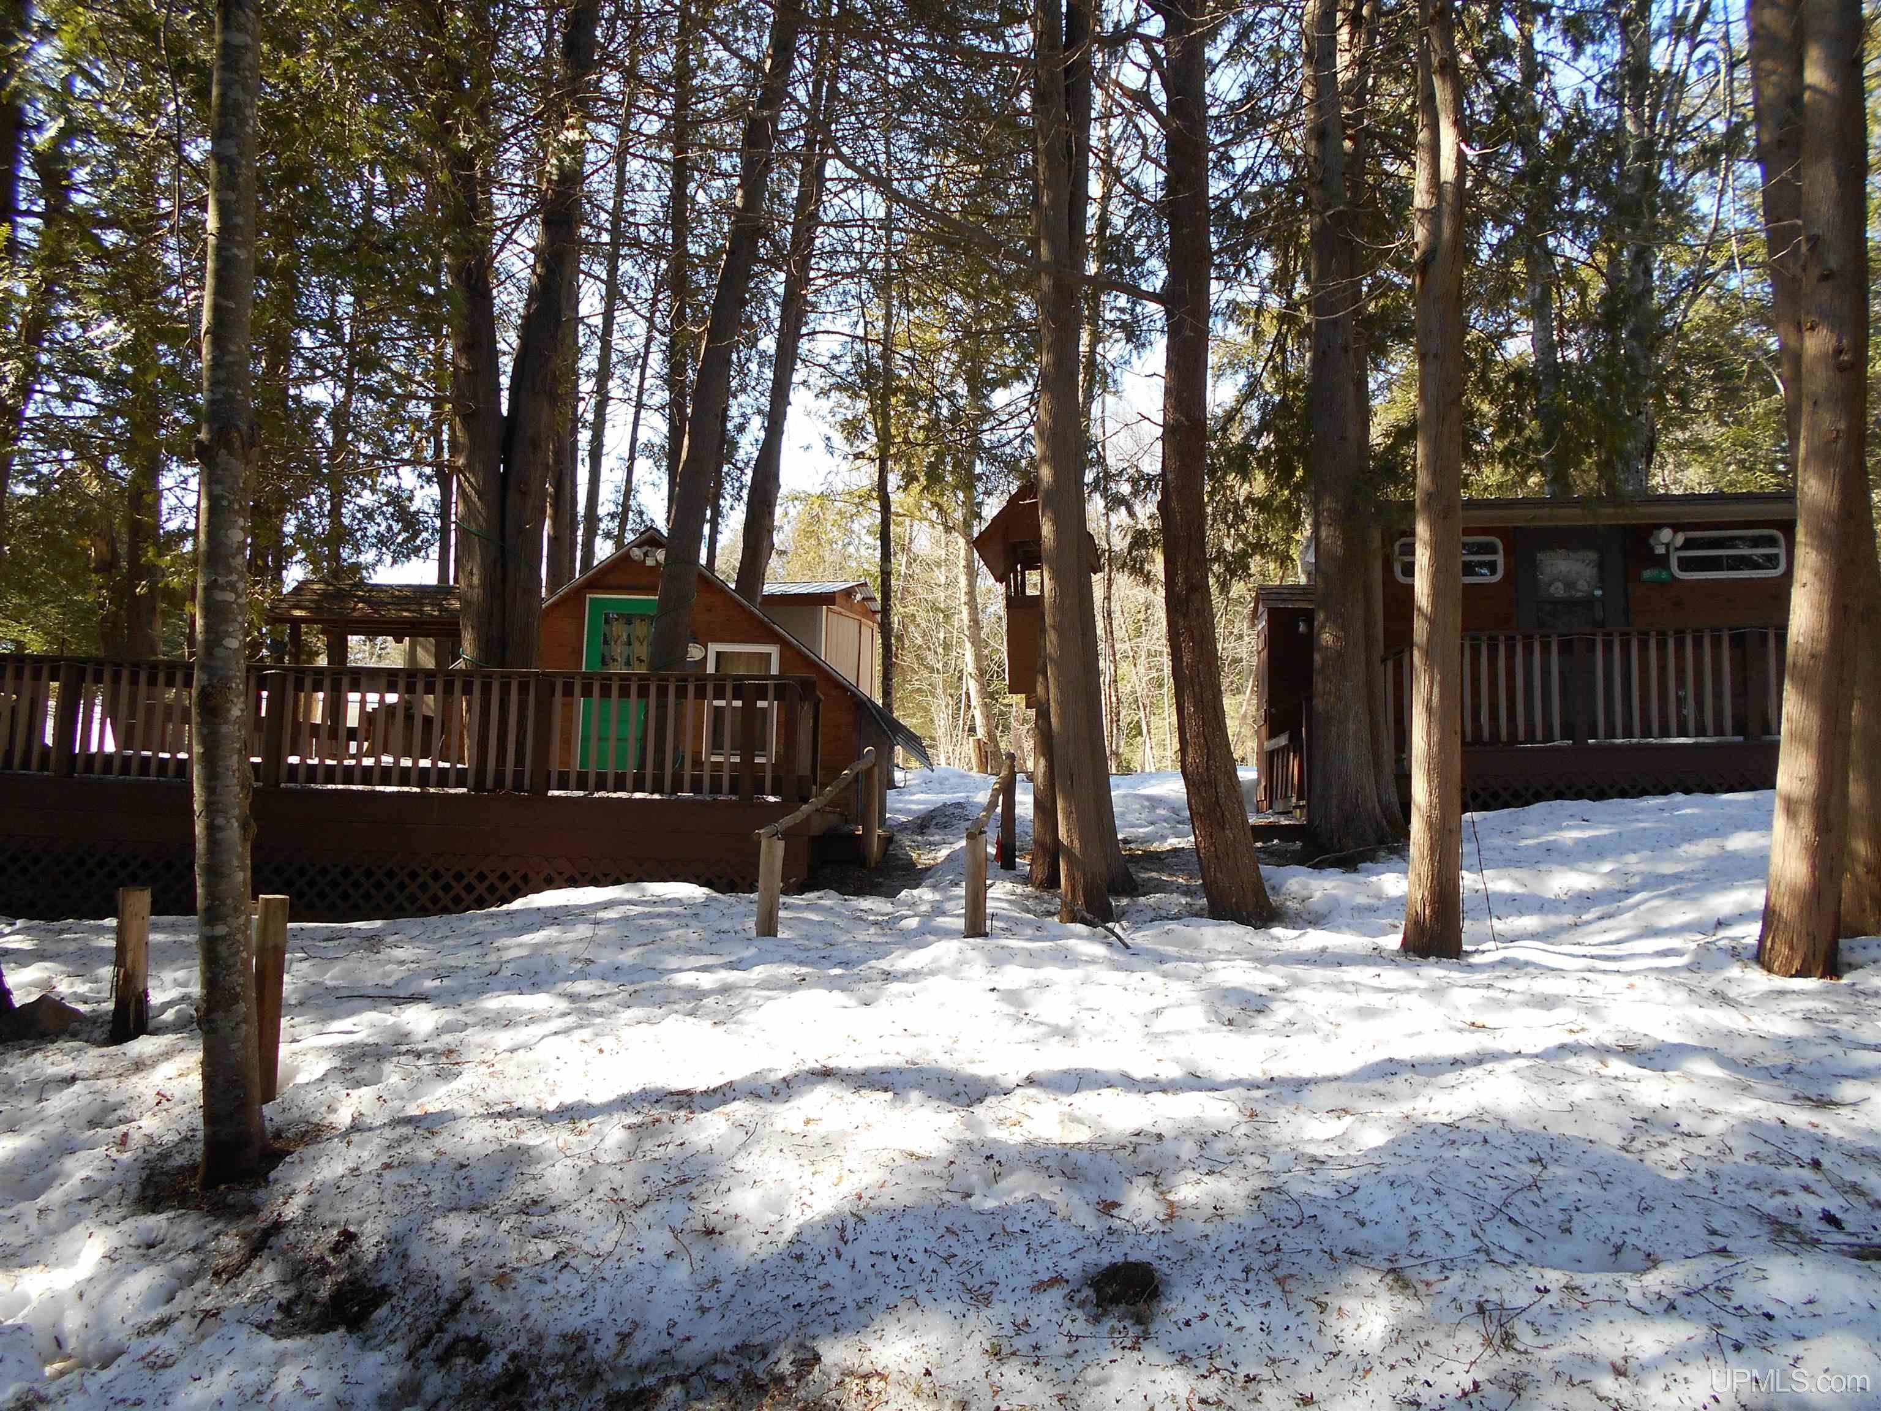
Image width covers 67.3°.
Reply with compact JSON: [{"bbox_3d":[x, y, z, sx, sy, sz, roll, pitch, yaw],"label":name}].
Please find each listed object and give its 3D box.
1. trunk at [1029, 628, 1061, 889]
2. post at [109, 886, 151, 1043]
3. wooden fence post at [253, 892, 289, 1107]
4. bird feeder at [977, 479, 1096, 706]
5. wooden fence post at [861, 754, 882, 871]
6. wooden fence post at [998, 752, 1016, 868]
[{"bbox_3d":[0.805,0.371,10.607,0.210,1.969,0.210,1,-6,0],"label":"trunk"},{"bbox_3d":[-3.369,1.069,5.884,0.110,0.622,0.110,5,-7,-30],"label":"post"},{"bbox_3d":[-2.518,1.105,5.342,0.092,0.765,0.092,7,-8,-40],"label":"wooden fence post"},{"bbox_3d":[0.811,-0.934,11.900,0.950,1.670,1.150,0,-6,13],"label":"bird feeder"},{"bbox_3d":[-0.551,0.875,11.549,0.120,0.899,0.120,1,-6,0],"label":"wooden fence post"},{"bbox_3d":[0.550,0.881,11.551,0.120,0.935,0.120,1,-6,0],"label":"wooden fence post"}]

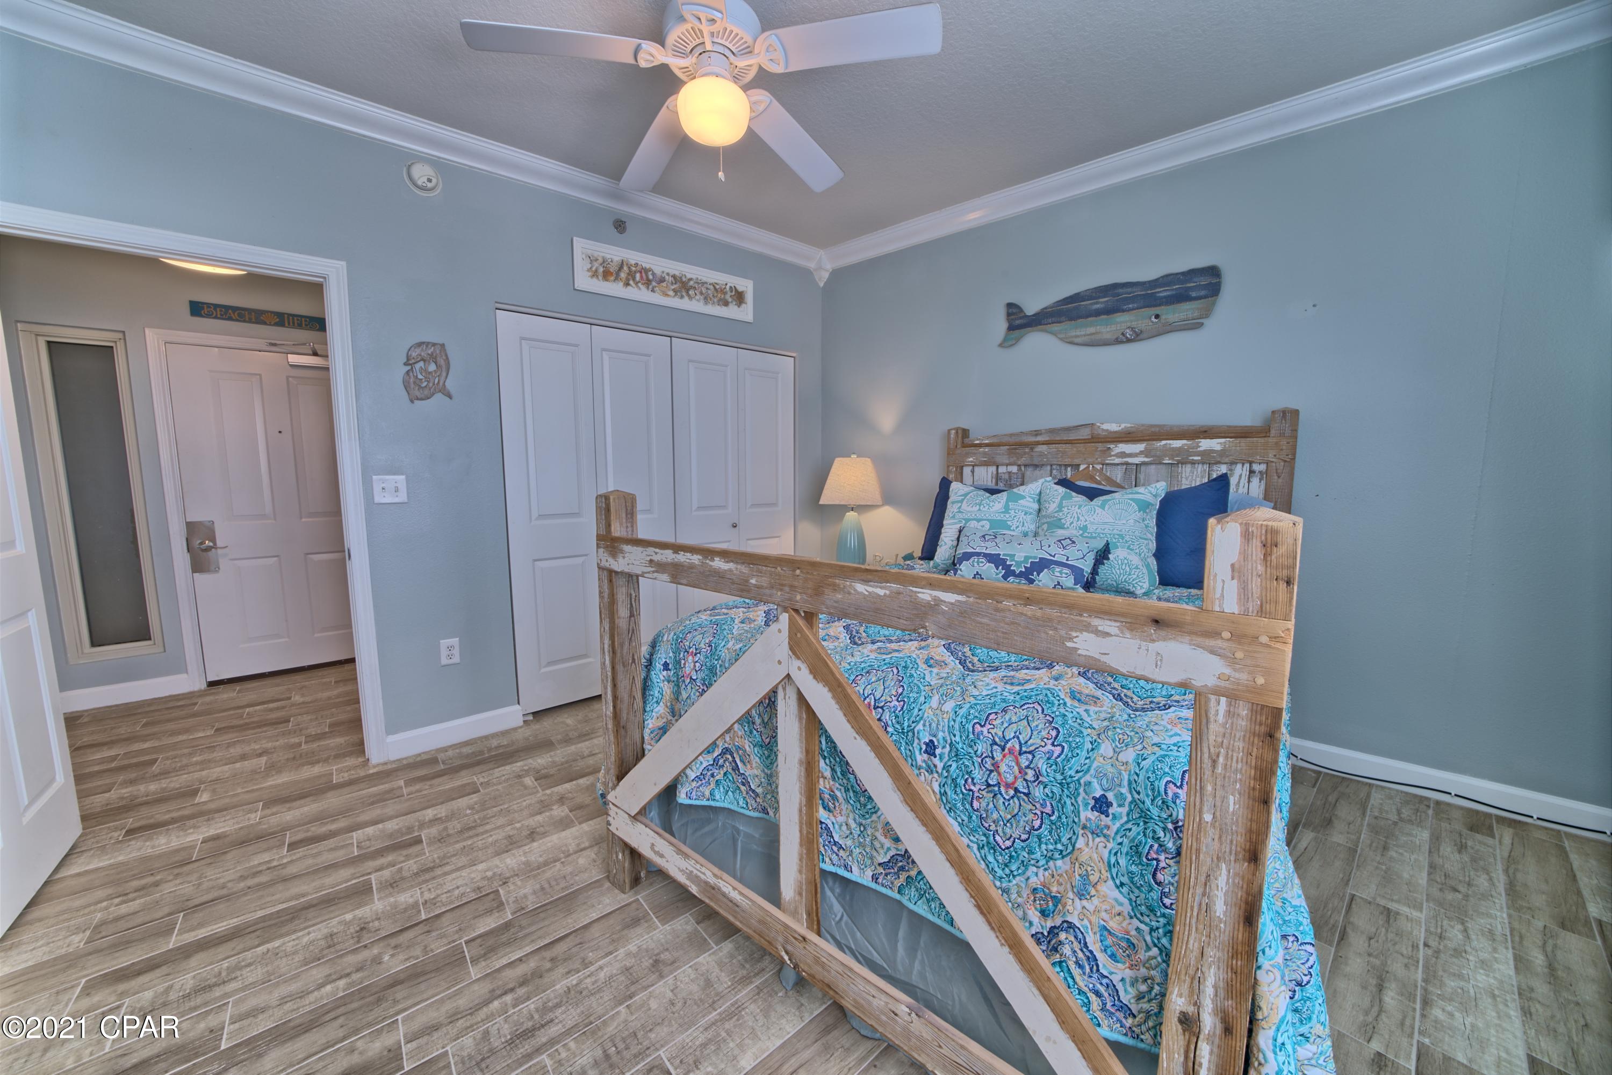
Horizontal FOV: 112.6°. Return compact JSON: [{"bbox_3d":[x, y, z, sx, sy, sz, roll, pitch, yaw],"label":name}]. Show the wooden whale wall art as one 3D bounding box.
[{"bbox_3d":[1.477,-1.118,2.716,0.983,0.299,0.025,5,7,37],"label":"wooden whale wall art"}]

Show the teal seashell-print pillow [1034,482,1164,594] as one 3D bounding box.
[{"bbox_3d":[1.282,-0.015,2.366,0.470,0.460,0.150,5,-10,37],"label":"teal seashell-print pillow"}]

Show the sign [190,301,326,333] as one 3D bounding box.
[{"bbox_3d":[-3.346,-1.355,3.332,0.627,0.090,0.020,-5,8,-38],"label":"sign"}]

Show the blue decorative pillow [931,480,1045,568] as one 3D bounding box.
[{"bbox_3d":[0.918,-0.046,2.679,0.480,0.460,0.150,5,-10,37],"label":"blue decorative pillow"}]

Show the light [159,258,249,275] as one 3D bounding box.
[{"bbox_3d":[-2.924,-1.344,2.613,0.350,0.130,0.350,-4,8,-36],"label":"light"}]

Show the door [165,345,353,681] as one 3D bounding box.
[{"bbox_3d":[-3.370,-0.132,3.498,0.880,2.020,0.045,-5,8,-38],"label":"door"}]

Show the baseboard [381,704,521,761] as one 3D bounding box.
[{"bbox_3d":[-1.693,0.940,2.616,0.570,0.115,0.016,-5,8,-38],"label":"baseboard"}]

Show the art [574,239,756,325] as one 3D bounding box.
[{"bbox_3d":[-0.764,-1.444,3.087,1.075,0.252,0.030,-5,8,-38],"label":"art"}]

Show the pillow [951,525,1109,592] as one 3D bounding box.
[{"bbox_3d":[0.967,0.093,2.378,0.590,0.290,0.140,5,-20,37],"label":"pillow"}]

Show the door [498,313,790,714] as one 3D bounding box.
[{"bbox_3d":[-0.782,-0.128,3.187,1.733,2.030,0.045,-4,8,-36],"label":"door"}]

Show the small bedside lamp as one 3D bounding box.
[{"bbox_3d":[0.285,-0.138,3.293,0.395,0.730,0.395,0,6,0],"label":"small bedside lamp"}]

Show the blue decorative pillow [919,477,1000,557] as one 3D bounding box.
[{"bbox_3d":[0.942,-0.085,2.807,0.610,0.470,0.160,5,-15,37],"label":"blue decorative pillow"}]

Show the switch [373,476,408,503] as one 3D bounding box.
[{"bbox_3d":[-1.820,-0.209,2.353,0.117,0.115,0.012,-4,8,-36],"label":"switch"}]

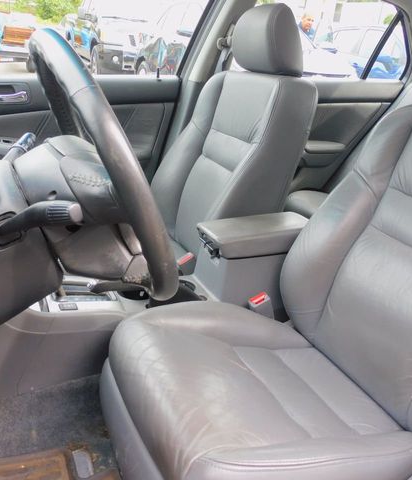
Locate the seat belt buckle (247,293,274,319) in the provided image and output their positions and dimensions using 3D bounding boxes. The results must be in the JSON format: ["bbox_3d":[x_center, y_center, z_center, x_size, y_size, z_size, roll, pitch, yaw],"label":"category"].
[{"bbox_3d":[0.130,0.168,1.224,0.055,0.070,0.030,-20,29,-19],"label":"seat belt buckle"}]

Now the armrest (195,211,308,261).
[{"bbox_3d":[0.122,-0.008,1.294,0.265,0.056,0.147,-8,25,-25],"label":"armrest"}]

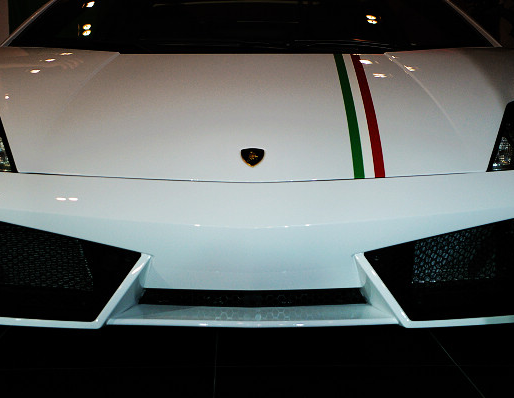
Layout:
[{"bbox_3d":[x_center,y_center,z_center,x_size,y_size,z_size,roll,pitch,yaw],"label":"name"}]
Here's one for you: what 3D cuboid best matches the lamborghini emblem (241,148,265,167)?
[{"bbox_3d":[-0.011,-0.108,2.920,0.061,0.008,0.069,0,46,0],"label":"lamborghini emblem"}]

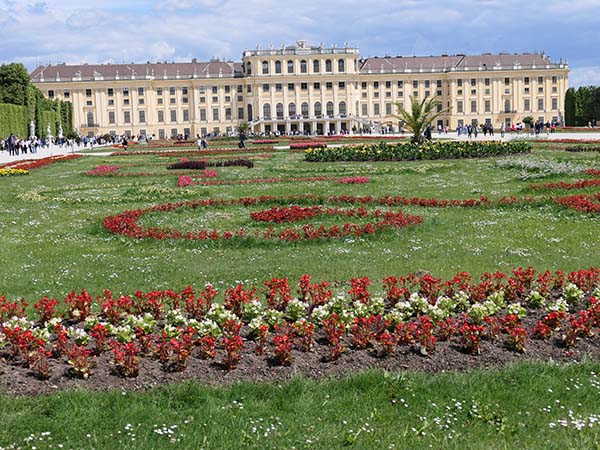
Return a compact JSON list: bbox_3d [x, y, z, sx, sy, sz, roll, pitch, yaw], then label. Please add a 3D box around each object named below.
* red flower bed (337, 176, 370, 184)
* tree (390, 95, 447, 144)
[{"bbox_3d":[1.601,-1.352,26.629,1.000,0.200,0.700,-2,6,0],"label":"red flower bed"},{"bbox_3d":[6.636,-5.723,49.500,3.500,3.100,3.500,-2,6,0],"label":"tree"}]

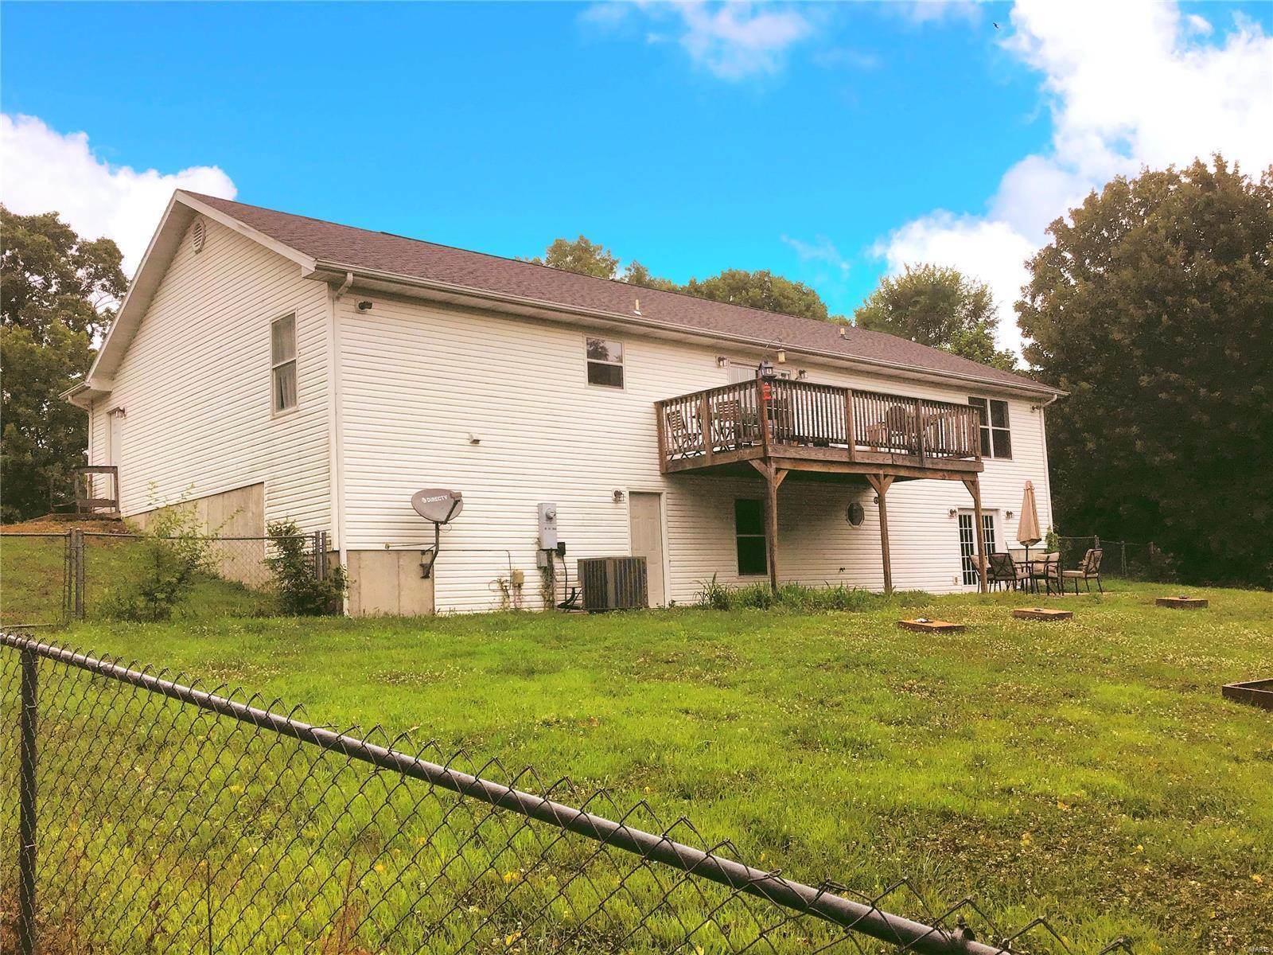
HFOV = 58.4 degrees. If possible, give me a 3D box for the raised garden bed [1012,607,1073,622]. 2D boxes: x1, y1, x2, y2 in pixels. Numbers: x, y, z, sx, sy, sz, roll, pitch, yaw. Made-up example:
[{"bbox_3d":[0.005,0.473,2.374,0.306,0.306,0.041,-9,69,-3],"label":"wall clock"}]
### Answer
[{"bbox_3d":[6.063,2.066,16.999,0.615,0.130,0.615,2,-2,-43],"label":"raised garden bed"}]

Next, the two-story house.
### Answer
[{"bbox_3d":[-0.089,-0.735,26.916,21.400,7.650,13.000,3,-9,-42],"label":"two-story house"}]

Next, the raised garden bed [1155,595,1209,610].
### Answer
[{"bbox_3d":[9.369,2.168,19.598,0.615,0.130,0.615,2,-3,-43],"label":"raised garden bed"}]

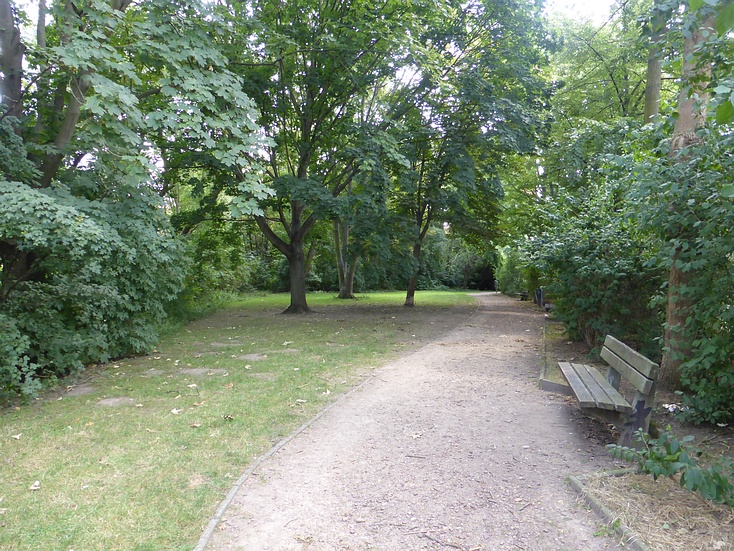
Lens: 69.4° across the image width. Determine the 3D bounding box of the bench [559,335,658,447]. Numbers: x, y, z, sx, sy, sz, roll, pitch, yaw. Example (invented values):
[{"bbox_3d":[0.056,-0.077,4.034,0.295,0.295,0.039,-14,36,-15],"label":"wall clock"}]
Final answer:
[{"bbox_3d":[2.370,1.113,5.342,0.660,0.785,1.950,0,1,15],"label":"bench"}]

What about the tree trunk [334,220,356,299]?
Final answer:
[{"bbox_3d":[-1.127,-0.839,27.800,1.120,4.100,0.950,0,1,0],"label":"tree trunk"}]

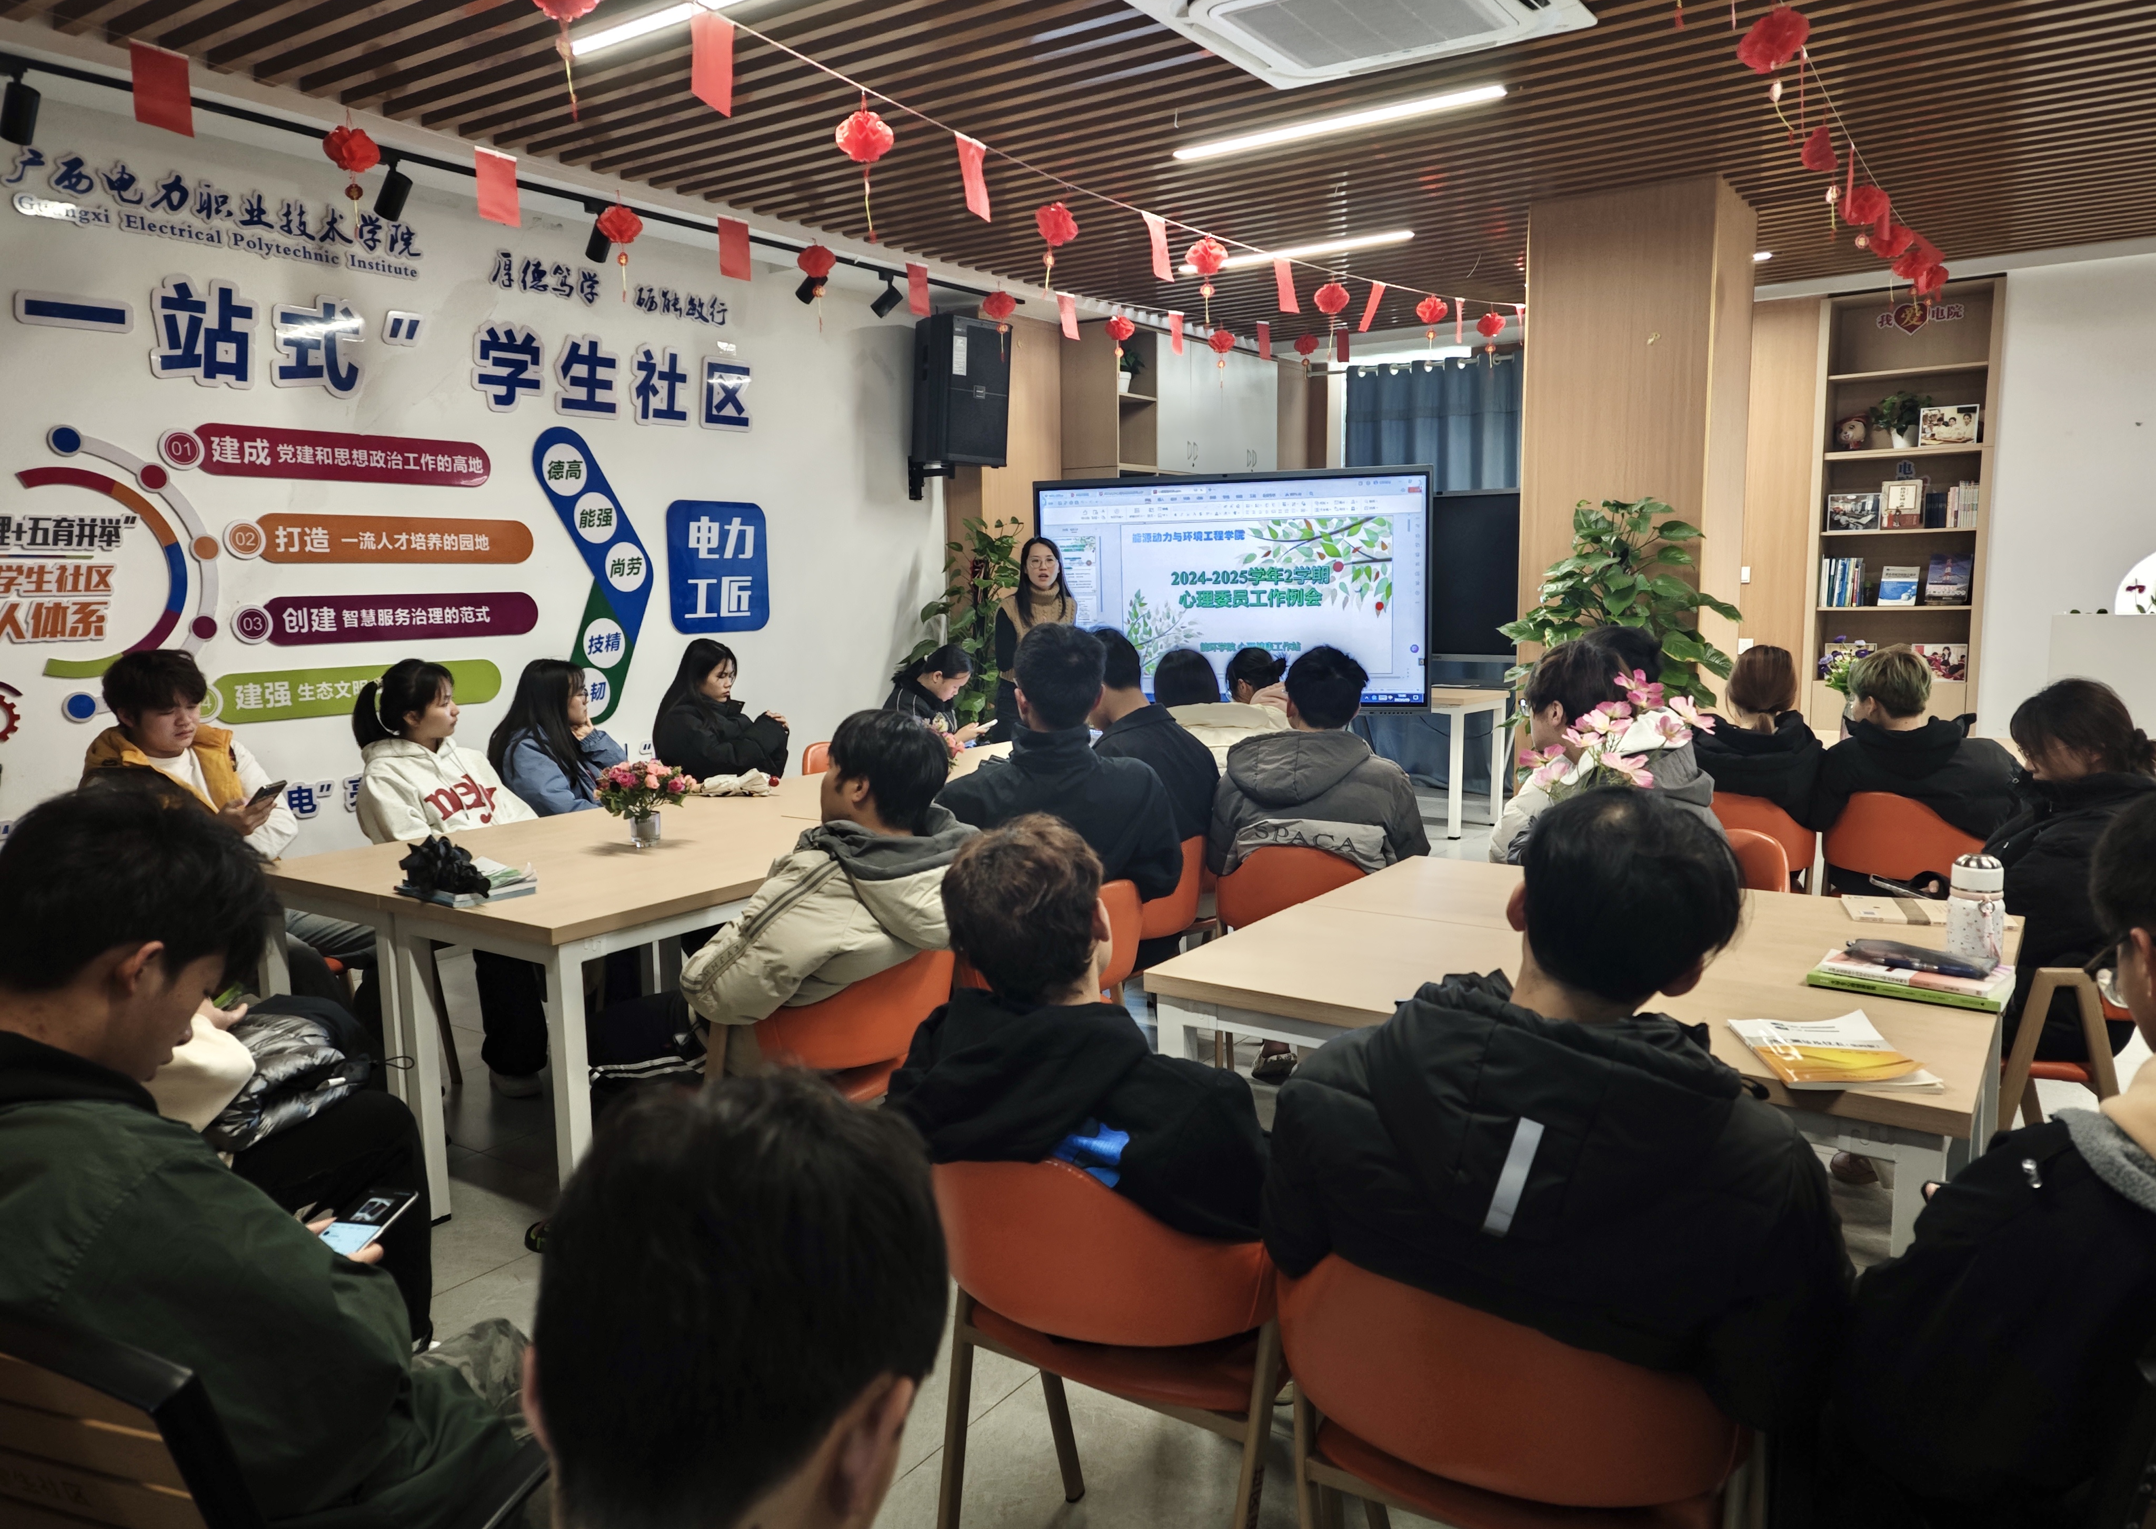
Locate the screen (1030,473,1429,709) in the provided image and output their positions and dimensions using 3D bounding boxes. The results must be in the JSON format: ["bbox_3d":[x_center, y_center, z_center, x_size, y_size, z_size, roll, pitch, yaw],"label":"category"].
[{"bbox_3d":[0.746,-0.843,7.090,1.960,1.155,0.100,1,8,15],"label":"screen"}]

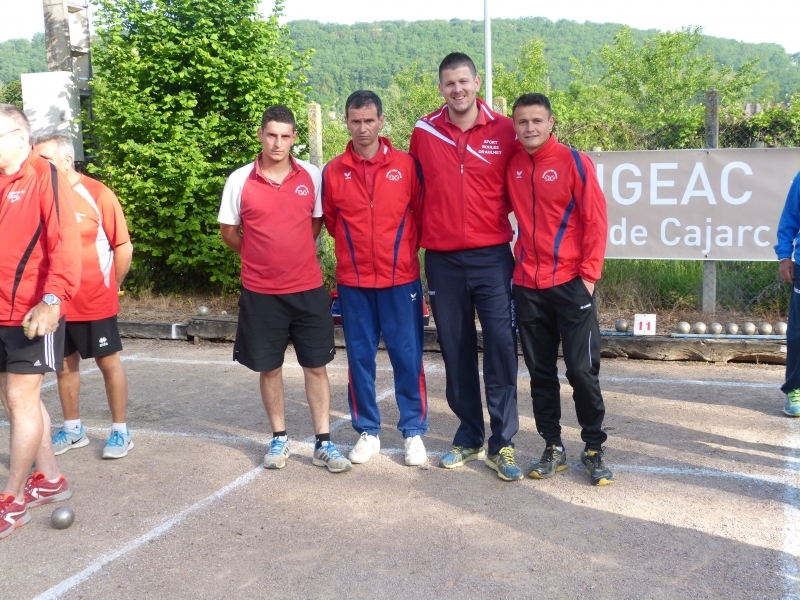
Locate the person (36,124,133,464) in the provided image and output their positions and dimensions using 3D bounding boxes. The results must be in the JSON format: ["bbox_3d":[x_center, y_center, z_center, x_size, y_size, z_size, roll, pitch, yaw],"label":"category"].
[{"bbox_3d":[-1.719,-0.041,5.368,0.530,1.690,0.400,2,9,22],"label":"person"}]

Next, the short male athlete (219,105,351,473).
[{"bbox_3d":[-0.577,-0.069,5.056,0.560,1.770,0.360,-3,8,-10],"label":"short male athlete"}]

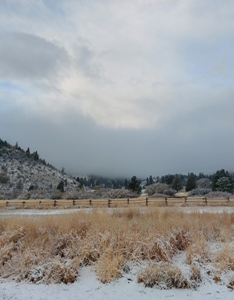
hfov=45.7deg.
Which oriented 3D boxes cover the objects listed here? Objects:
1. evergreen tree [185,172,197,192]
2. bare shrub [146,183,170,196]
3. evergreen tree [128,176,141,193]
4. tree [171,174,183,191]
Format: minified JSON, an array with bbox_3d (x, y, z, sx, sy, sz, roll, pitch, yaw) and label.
[{"bbox_3d":[32.777,14.299,122.000,5.279,8.359,5.279,0,-8,0],"label":"evergreen tree"},{"bbox_3d":[13.226,12.901,90.000,7.627,4.382,6.483,0,-8,0],"label":"bare shrub"},{"bbox_3d":[7.361,14.370,115.000,6.013,6.760,6.013,0,-8,0],"label":"evergreen tree"},{"bbox_3d":[26.181,14.432,120.000,5.193,7.227,5.193,0,-8,0],"label":"tree"}]

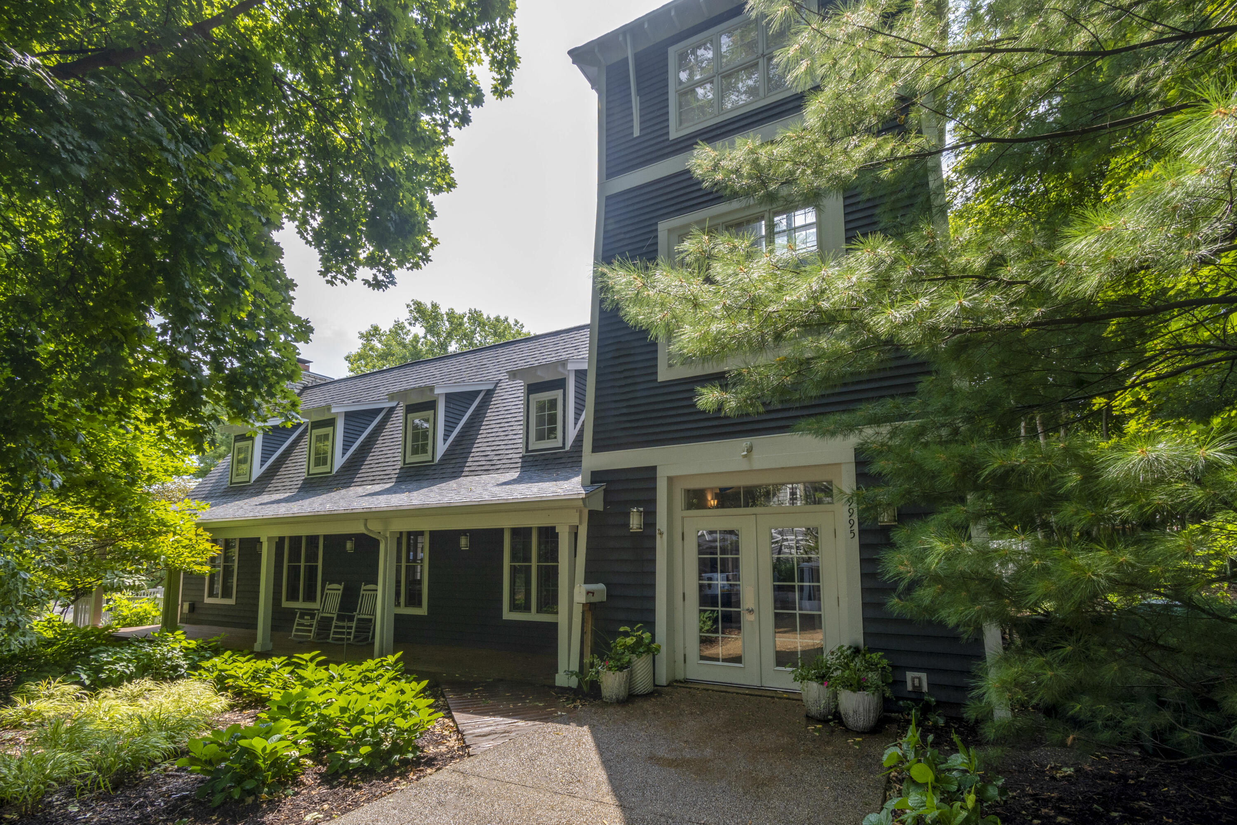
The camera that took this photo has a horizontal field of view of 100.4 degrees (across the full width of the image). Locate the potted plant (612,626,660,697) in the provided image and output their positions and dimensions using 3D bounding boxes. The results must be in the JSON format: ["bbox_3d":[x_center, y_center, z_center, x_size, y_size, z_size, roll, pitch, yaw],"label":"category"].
[{"bbox_3d":[0.213,3.004,6.302,0.564,0.738,0.564,-1,-11,0],"label":"potted plant"}]

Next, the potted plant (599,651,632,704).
[{"bbox_3d":[-0.040,3.076,6.016,0.366,0.497,0.366,-1,-11,0],"label":"potted plant"}]

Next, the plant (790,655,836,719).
[{"bbox_3d":[2.075,2.890,5.450,0.469,0.585,0.469,-6,-12,25],"label":"plant"}]

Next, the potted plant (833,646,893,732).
[{"bbox_3d":[2.439,2.764,5.162,0.531,0.715,0.531,-6,-12,25],"label":"potted plant"}]

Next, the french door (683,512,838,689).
[{"bbox_3d":[1.704,2.286,6.362,1.860,2.030,0.090,-6,-12,25],"label":"french door"}]

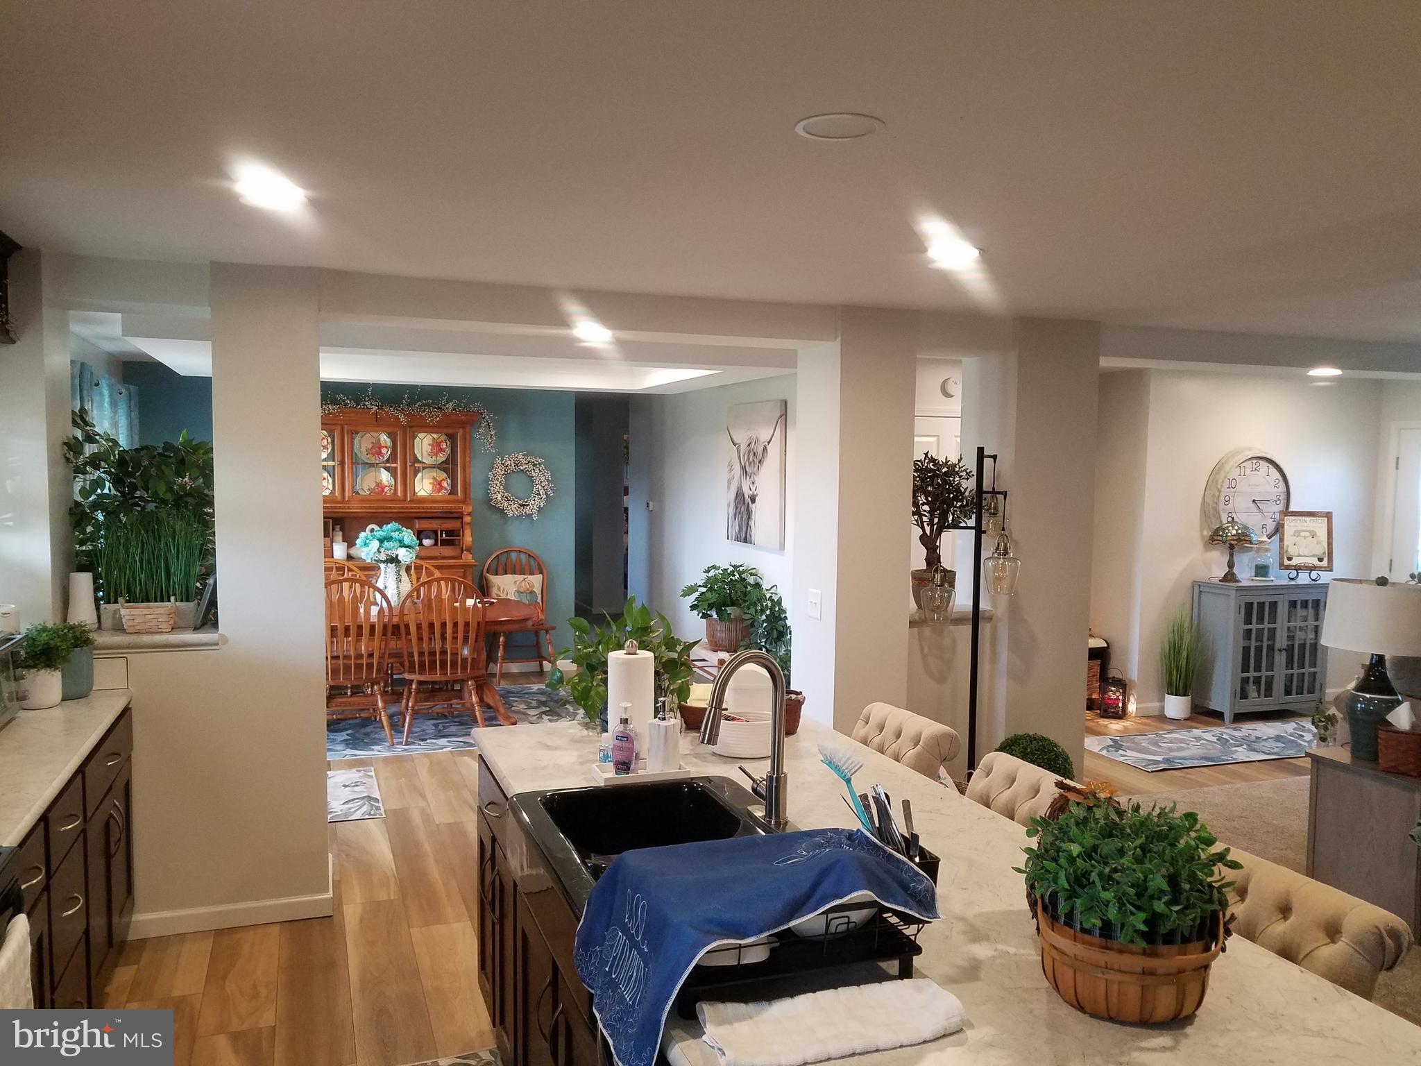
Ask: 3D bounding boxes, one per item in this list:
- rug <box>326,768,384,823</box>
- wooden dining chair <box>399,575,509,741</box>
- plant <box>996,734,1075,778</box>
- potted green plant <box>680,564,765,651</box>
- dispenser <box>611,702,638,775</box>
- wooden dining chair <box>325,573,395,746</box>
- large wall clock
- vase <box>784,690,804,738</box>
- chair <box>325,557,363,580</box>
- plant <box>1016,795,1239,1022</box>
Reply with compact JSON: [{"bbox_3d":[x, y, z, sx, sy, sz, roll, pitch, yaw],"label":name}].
[{"bbox_3d":[-2.288,1.359,5.431,1.150,0.012,0.880,-1,4,-20],"label":"rug"},{"bbox_3d":[-1.751,0.787,6.958,0.540,1.055,0.570,-1,4,-20],"label":"wooden dining chair"},{"bbox_3d":[1.415,1.174,4.732,0.390,0.580,0.390,-1,4,-20],"label":"plant"},{"bbox_3d":[0.123,0.474,7.229,0.560,0.600,0.520,-1,4,-20],"label":"potted green plant"},{"bbox_3d":[-0.223,0.542,2.836,0.066,0.192,0.045,2,4,16],"label":"dispenser"},{"bbox_3d":[-2.294,0.794,6.755,0.540,1.055,0.570,-1,4,-23],"label":"wooden dining chair"},{"bbox_3d":[3.889,-0.228,7.682,0.765,0.765,0.085,-1,4,-20],"label":"large wall clock"},{"bbox_3d":[0.224,0.576,3.437,0.155,0.120,0.155,-1,4,-20],"label":"vase"},{"bbox_3d":[-2.714,0.730,7.749,0.540,1.055,0.570,-1,4,-20],"label":"chair"},{"bbox_3d":[0.668,0.587,1.723,0.335,0.300,0.325,2,4,22],"label":"plant"}]

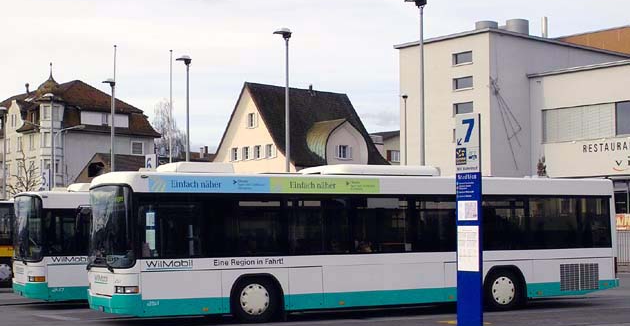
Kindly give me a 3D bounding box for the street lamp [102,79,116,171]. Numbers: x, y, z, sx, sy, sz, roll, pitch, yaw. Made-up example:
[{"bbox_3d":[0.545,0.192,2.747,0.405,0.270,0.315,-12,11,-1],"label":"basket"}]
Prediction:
[{"bbox_3d":[-11.212,0.555,55.389,0.850,10.358,0.450,-1,-4,15],"label":"street lamp"}]

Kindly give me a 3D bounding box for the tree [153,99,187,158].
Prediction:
[{"bbox_3d":[-17.989,1.343,124.367,5.200,18.371,5.200,0,-4,-8],"label":"tree"}]

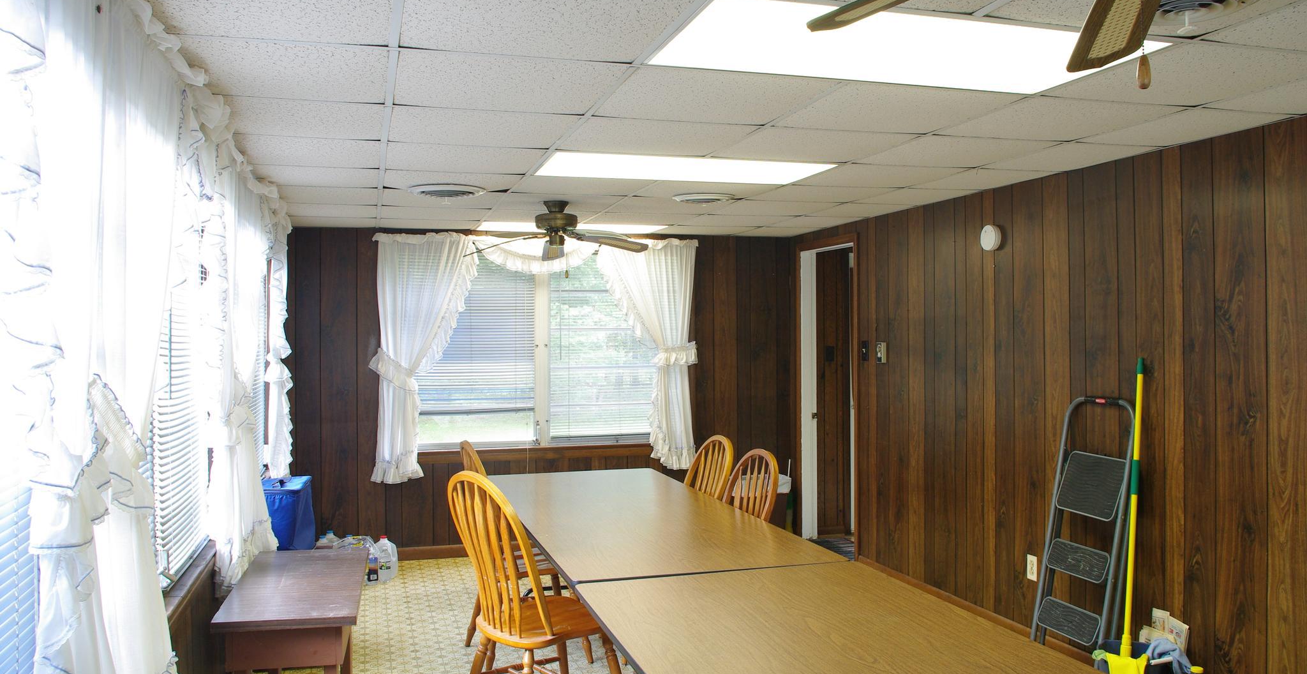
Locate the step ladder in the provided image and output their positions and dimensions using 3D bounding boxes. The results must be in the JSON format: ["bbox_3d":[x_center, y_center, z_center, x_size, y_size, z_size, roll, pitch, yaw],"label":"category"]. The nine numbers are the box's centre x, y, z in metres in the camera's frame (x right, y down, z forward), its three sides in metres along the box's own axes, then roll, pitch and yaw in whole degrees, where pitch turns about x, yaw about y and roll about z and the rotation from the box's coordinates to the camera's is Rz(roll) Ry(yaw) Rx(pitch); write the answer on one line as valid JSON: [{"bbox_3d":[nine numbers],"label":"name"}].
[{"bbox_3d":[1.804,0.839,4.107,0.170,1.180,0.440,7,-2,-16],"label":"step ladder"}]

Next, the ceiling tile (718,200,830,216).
[{"bbox_3d":[0.690,-0.730,5.578,0.609,0.020,0.589,0,0,-16],"label":"ceiling tile"}]

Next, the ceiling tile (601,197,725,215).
[{"bbox_3d":[0.097,-0.725,5.404,0.609,0.020,0.589,0,0,-16],"label":"ceiling tile"}]

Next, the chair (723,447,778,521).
[{"bbox_3d":[0.190,0.977,4.050,0.560,0.985,0.460,0,0,-19],"label":"chair"}]

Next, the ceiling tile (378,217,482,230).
[{"bbox_3d":[-1.426,-0.720,6.219,0.615,0.022,0.561,-1,0,-16],"label":"ceiling tile"}]

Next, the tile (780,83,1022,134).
[{"bbox_3d":[0.758,-0.731,3.133,0.605,0.020,0.583,-1,0,-16],"label":"tile"}]

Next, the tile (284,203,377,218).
[{"bbox_3d":[-1.834,-0.706,5.440,0.580,0.020,0.583,-1,0,-16],"label":"tile"}]

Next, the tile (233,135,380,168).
[{"bbox_3d":[-1.315,-0.709,3.737,0.546,0.020,0.585,-1,0,-16],"label":"tile"}]

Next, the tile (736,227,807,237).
[{"bbox_3d":[0.868,-0.736,6.823,0.431,0.020,0.556,-1,0,-16],"label":"tile"}]

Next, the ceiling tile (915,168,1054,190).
[{"bbox_3d":[1.527,-0.738,4.567,0.431,0.020,0.585,-1,0,-16],"label":"ceiling tile"}]

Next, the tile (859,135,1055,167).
[{"bbox_3d":[1.187,-0.733,3.852,0.607,0.020,0.585,-1,0,-16],"label":"tile"}]

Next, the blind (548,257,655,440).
[{"bbox_3d":[-0.275,0.045,6.748,0.892,1.285,0.040,-1,0,-16],"label":"blind"}]

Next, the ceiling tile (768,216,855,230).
[{"bbox_3d":[1.028,-0.734,6.296,0.423,0.020,0.589,0,0,-16],"label":"ceiling tile"}]

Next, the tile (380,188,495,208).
[{"bbox_3d":[-1.085,-0.714,5.036,0.607,0.020,0.585,-1,0,-16],"label":"tile"}]

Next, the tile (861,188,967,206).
[{"bbox_3d":[1.361,-0.737,5.135,0.431,0.020,0.585,-1,0,-16],"label":"tile"}]

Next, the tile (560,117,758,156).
[{"bbox_3d":[0.000,-0.724,3.525,0.605,0.020,0.583,-1,0,-16],"label":"tile"}]

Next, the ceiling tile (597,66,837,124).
[{"bbox_3d":[0.166,-0.725,2.960,0.605,0.020,0.583,-1,0,-16],"label":"ceiling tile"}]

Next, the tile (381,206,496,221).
[{"bbox_3d":[-1.265,-0.720,5.666,0.615,0.022,0.603,-1,0,-16],"label":"tile"}]

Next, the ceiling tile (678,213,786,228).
[{"bbox_3d":[0.523,-0.730,6.148,0.609,0.020,0.589,0,0,-16],"label":"ceiling tile"}]

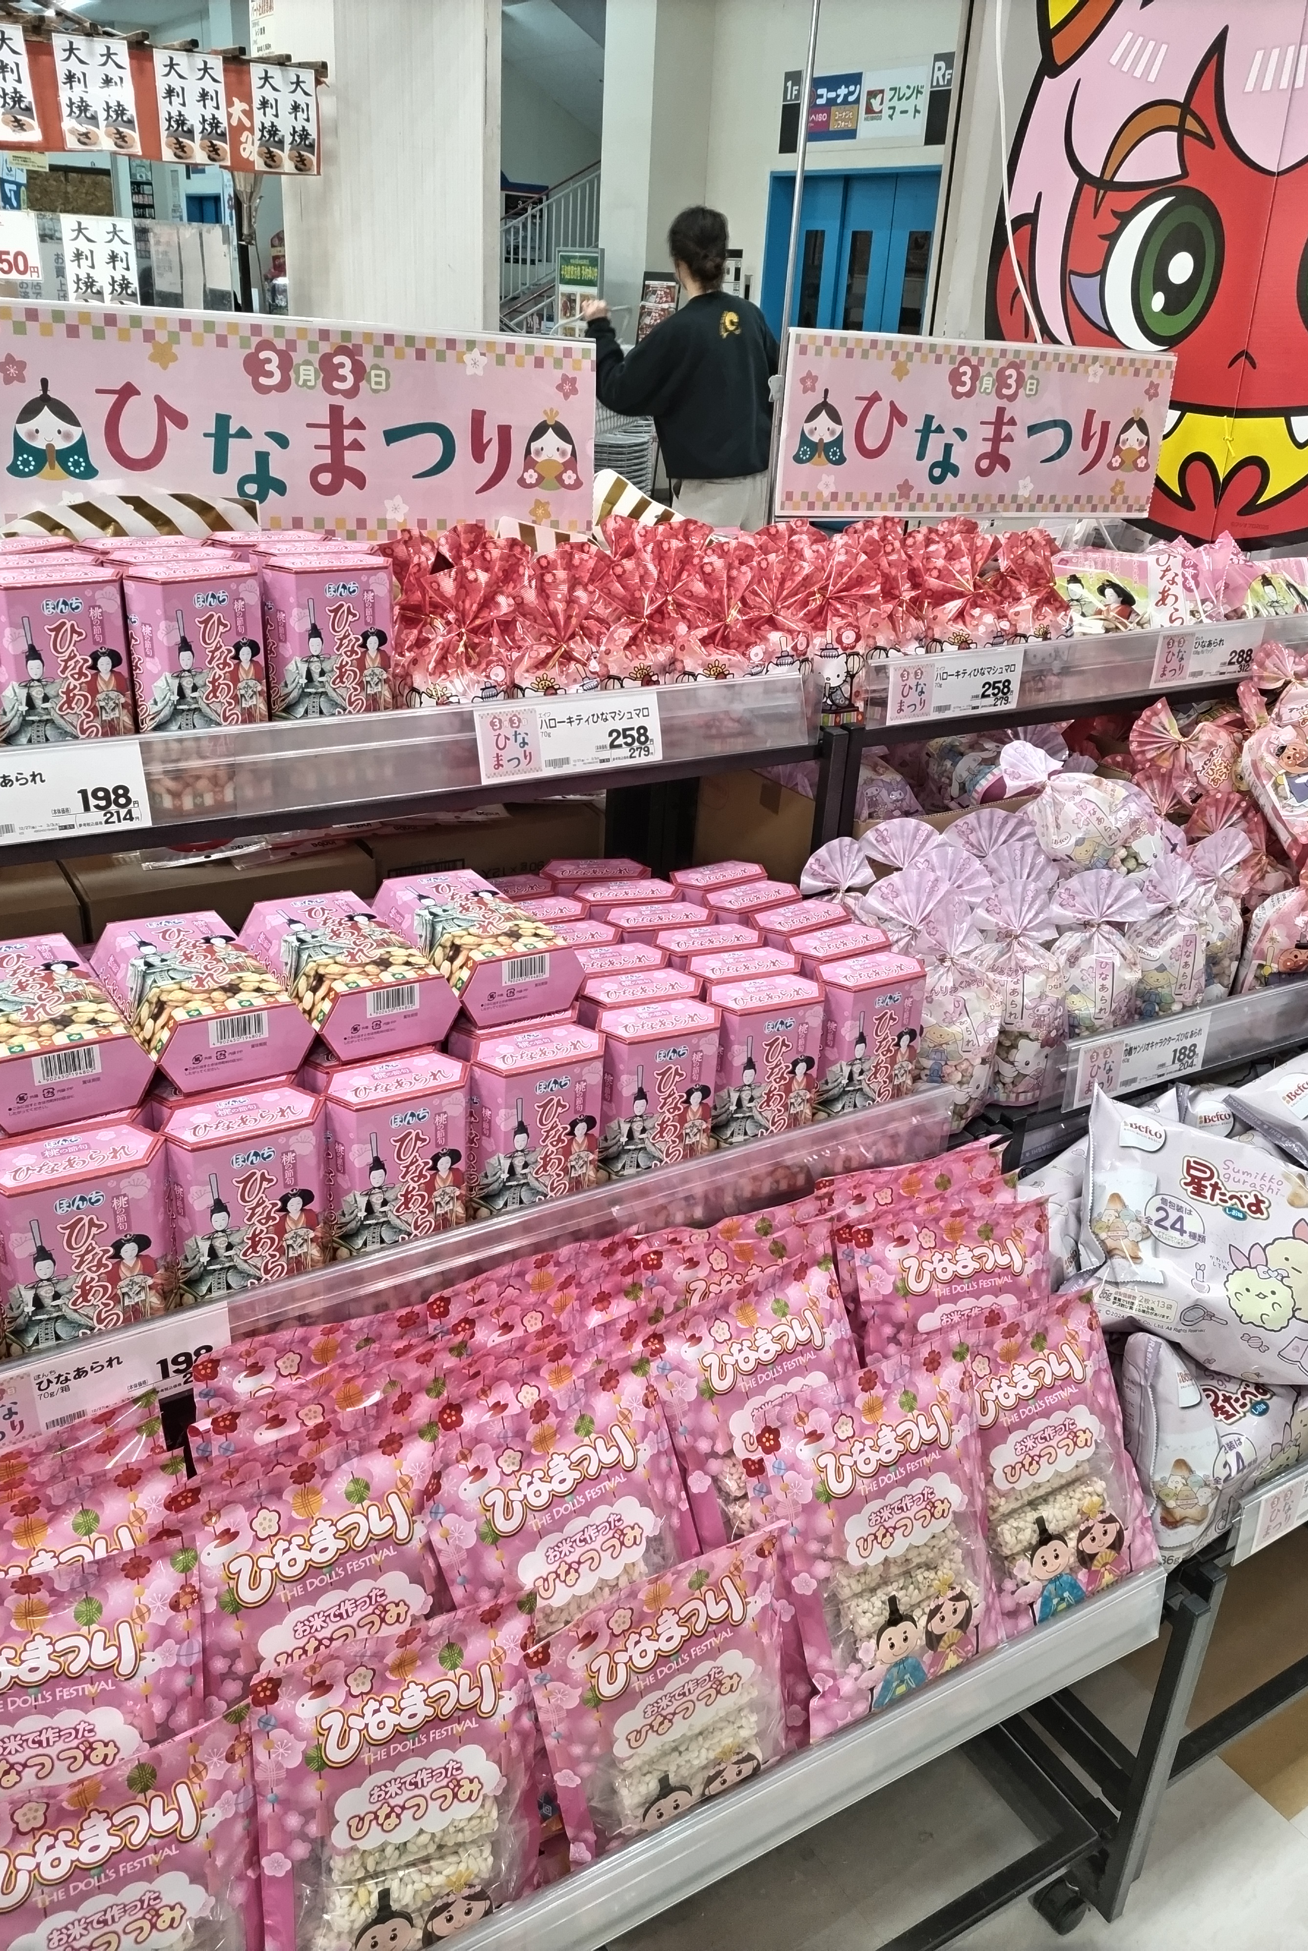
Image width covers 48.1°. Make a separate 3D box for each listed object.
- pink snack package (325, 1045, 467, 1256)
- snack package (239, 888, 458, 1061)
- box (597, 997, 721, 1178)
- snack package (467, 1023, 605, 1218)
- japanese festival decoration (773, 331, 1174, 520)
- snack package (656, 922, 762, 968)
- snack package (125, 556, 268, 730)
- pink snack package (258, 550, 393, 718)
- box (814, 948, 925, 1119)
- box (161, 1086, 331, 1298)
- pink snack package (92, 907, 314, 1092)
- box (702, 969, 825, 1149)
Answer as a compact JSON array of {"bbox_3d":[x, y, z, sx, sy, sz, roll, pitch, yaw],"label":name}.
[{"bbox_3d":[-0.171,0.144,0.992,0.102,0.169,0.051,-11,29,-27],"label":"pink snack package"},{"bbox_3d":[-0.191,-0.003,0.910,0.088,0.044,0.146,-11,29,-31],"label":"snack package"},{"bbox_3d":[-0.001,0.095,0.958,0.088,0.146,0.044,-8,28,-25],"label":"box"},{"bbox_3d":[-0.073,0.111,0.910,0.088,0.146,0.044,-9,28,-27],"label":"snack package"},{"bbox_3d":[0.405,-0.662,1.785,0.580,0.200,0.008,-9,27,-25],"label":"japanese festival decoration"},{"bbox_3d":[0.035,0.041,1.080,0.088,0.146,0.044,-6,27,-21],"label":"snack package"},{"bbox_3d":[-0.327,-0.208,1.067,0.102,0.169,0.051,-16,32,-35],"label":"snack package"},{"bbox_3d":[-0.243,-0.228,1.119,0.102,0.169,0.051,-12,29,-29],"label":"pink snack package"},{"bbox_3d":[0.147,0.063,1.051,0.088,0.146,0.044,-11,29,-29],"label":"box"},{"bbox_3d":[-0.225,0.142,0.816,0.088,0.146,0.044,-10,29,-29],"label":"box"},{"bbox_3d":[-0.267,0.012,0.863,0.088,0.044,0.146,-11,29,-31],"label":"pink snack package"},{"bbox_3d":[0.070,0.078,1.003,0.088,0.146,0.044,-8,27,-24],"label":"box"}]

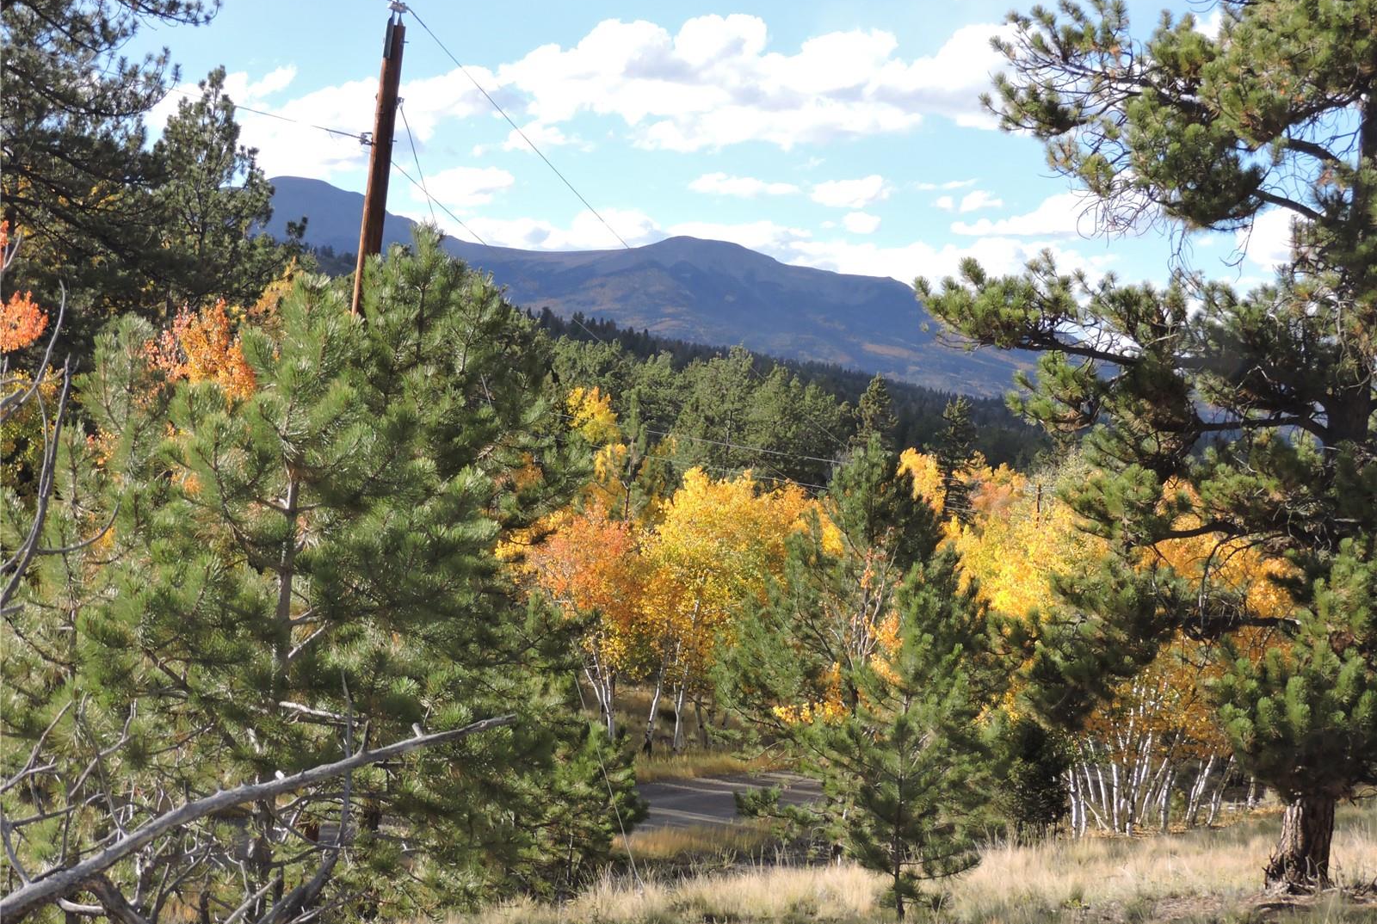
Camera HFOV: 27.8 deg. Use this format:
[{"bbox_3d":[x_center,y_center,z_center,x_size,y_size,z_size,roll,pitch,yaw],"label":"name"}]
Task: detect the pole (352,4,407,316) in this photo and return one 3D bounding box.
[{"bbox_3d":[-3.460,-0.250,28.500,0.300,8.900,0.300,7,0,0],"label":"pole"}]

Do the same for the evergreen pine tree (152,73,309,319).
[{"bbox_3d":[-9.000,-1.600,52.000,4.000,11.500,4.000,4,0,0],"label":"evergreen pine tree"}]

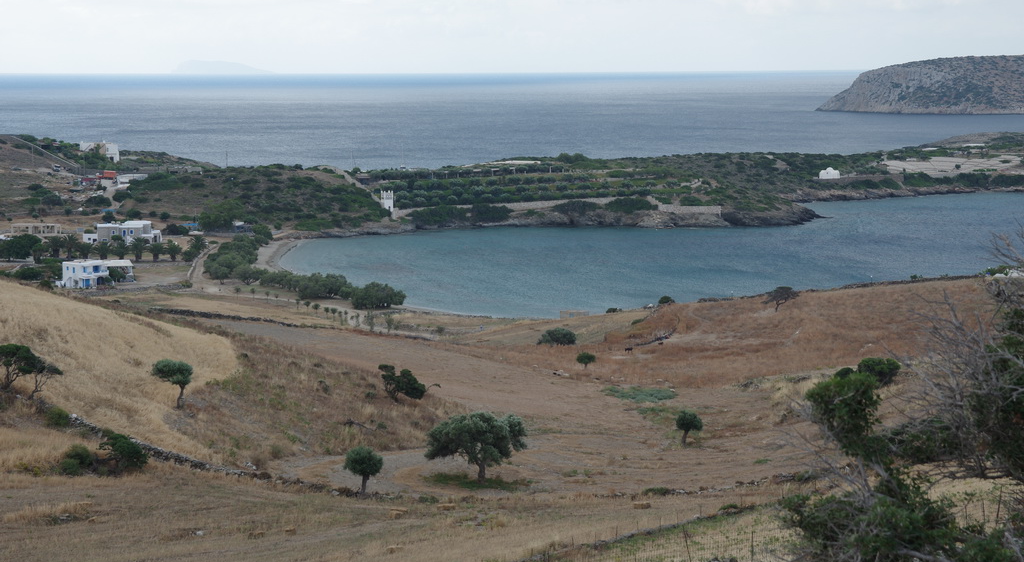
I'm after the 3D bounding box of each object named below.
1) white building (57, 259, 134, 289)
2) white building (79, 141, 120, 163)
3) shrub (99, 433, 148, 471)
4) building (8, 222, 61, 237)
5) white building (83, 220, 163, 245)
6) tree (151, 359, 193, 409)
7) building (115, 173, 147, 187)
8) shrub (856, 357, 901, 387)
[{"bbox_3d":[-109.442,-2.017,560.000,19.020,6.560,11.500,-1,6,-6],"label":"white building"},{"bbox_3d":[-170.527,-53.122,880.000,16.026,8.600,11.000,1,6,10],"label":"white building"},{"bbox_3d":[-27.374,12.086,150.000,3.460,2.850,2.770,0,6,0],"label":"shrub"},{"bbox_3d":[-157.747,-16.989,705.000,16.070,4.010,9.000,0,6,-3],"label":"building"},{"bbox_3d":[-122.853,-15.195,672.000,21.970,6.780,13.000,0,6,6],"label":"white building"},{"bbox_3d":[-23.674,7.161,148.000,2.920,3.392,2.800,0,6,0],"label":"tree"},{"bbox_3d":[-152.135,-40.330,850.000,12.326,4.300,7.000,1,6,10],"label":"building"},{"bbox_3d":[34.433,8.598,200.000,4.090,3.020,3.480,0,6,0],"label":"shrub"}]

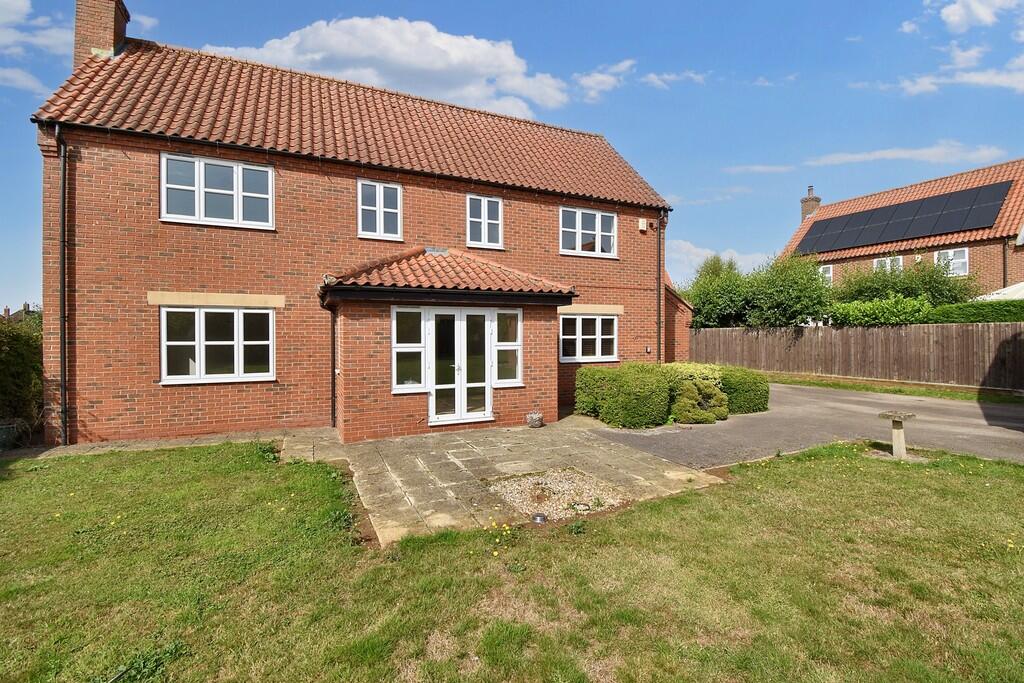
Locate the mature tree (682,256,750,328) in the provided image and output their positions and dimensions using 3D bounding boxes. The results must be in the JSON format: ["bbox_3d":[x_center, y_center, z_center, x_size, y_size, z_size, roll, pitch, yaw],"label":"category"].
[{"bbox_3d":[11.328,-1.582,23.615,3.400,6.239,3.400,0,0,-22],"label":"mature tree"}]

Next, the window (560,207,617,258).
[{"bbox_3d":[1.983,-2.720,10.810,1.738,1.188,0.100,0,0,-23],"label":"window"}]

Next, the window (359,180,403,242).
[{"bbox_3d":[-2.681,-2.676,8.748,0.880,1.170,0.100,0,0,-22],"label":"window"}]

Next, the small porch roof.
[{"bbox_3d":[-1.175,-1.343,8.343,4.550,1.340,1.850,0,0,-22],"label":"small porch roof"}]

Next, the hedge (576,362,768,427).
[{"bbox_3d":[3.716,1.075,9.607,4.400,1.140,1.900,0,0,-22],"label":"hedge"}]

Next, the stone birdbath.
[{"bbox_3d":[5.551,1.321,6.126,0.400,0.660,0.400,0,0,-22],"label":"stone birdbath"}]

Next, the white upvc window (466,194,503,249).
[{"bbox_3d":[-0.609,-2.703,9.711,0.885,1.192,0.100,0,0,-23],"label":"white upvc window"}]

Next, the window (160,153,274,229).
[{"bbox_3d":[-5.282,-2.683,7.730,1.747,1.178,0.100,0,0,-23],"label":"window"}]

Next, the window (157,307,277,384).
[{"bbox_3d":[-5.281,0.075,7.743,1.738,1.353,0.100,0,0,-23],"label":"window"}]

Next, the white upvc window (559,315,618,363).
[{"bbox_3d":[1.946,-0.053,10.655,1.720,1.150,0.100,0,0,-22],"label":"white upvc window"}]

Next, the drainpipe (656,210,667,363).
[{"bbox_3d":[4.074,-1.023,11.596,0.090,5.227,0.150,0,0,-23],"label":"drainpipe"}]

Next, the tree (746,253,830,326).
[{"bbox_3d":[12.312,-1.200,19.000,3.900,5.348,3.800,0,0,-23],"label":"tree"}]

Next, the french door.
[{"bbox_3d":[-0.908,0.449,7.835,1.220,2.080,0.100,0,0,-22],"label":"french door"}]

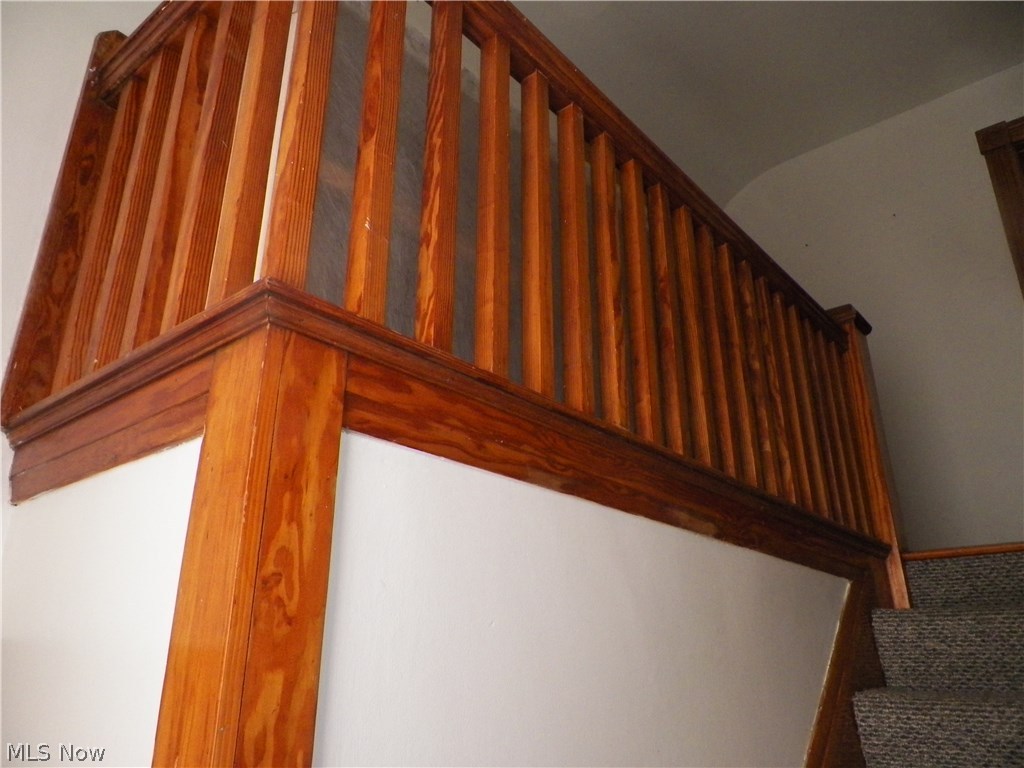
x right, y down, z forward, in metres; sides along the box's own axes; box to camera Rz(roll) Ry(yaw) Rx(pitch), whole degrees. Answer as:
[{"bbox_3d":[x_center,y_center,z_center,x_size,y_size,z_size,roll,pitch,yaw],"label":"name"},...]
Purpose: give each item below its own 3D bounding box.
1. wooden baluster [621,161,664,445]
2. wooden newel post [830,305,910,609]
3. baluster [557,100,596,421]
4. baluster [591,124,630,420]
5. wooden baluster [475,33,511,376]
[{"bbox_3d":[0.252,-0.165,1.462,0.034,0.636,0.034,-17,-27,37],"label":"wooden baluster"},{"bbox_3d":[1.145,0.237,2.401,0.167,0.988,0.167,-17,-27,37],"label":"wooden newel post"},{"bbox_3d":[0.113,-0.225,1.311,0.034,0.639,0.034,-17,-27,37],"label":"baluster"},{"bbox_3d":[0.182,-0.197,1.386,0.034,0.639,0.034,-17,-27,37],"label":"baluster"},{"bbox_3d":[-0.027,-0.285,1.158,0.034,0.638,0.034,-17,-27,37],"label":"wooden baluster"}]

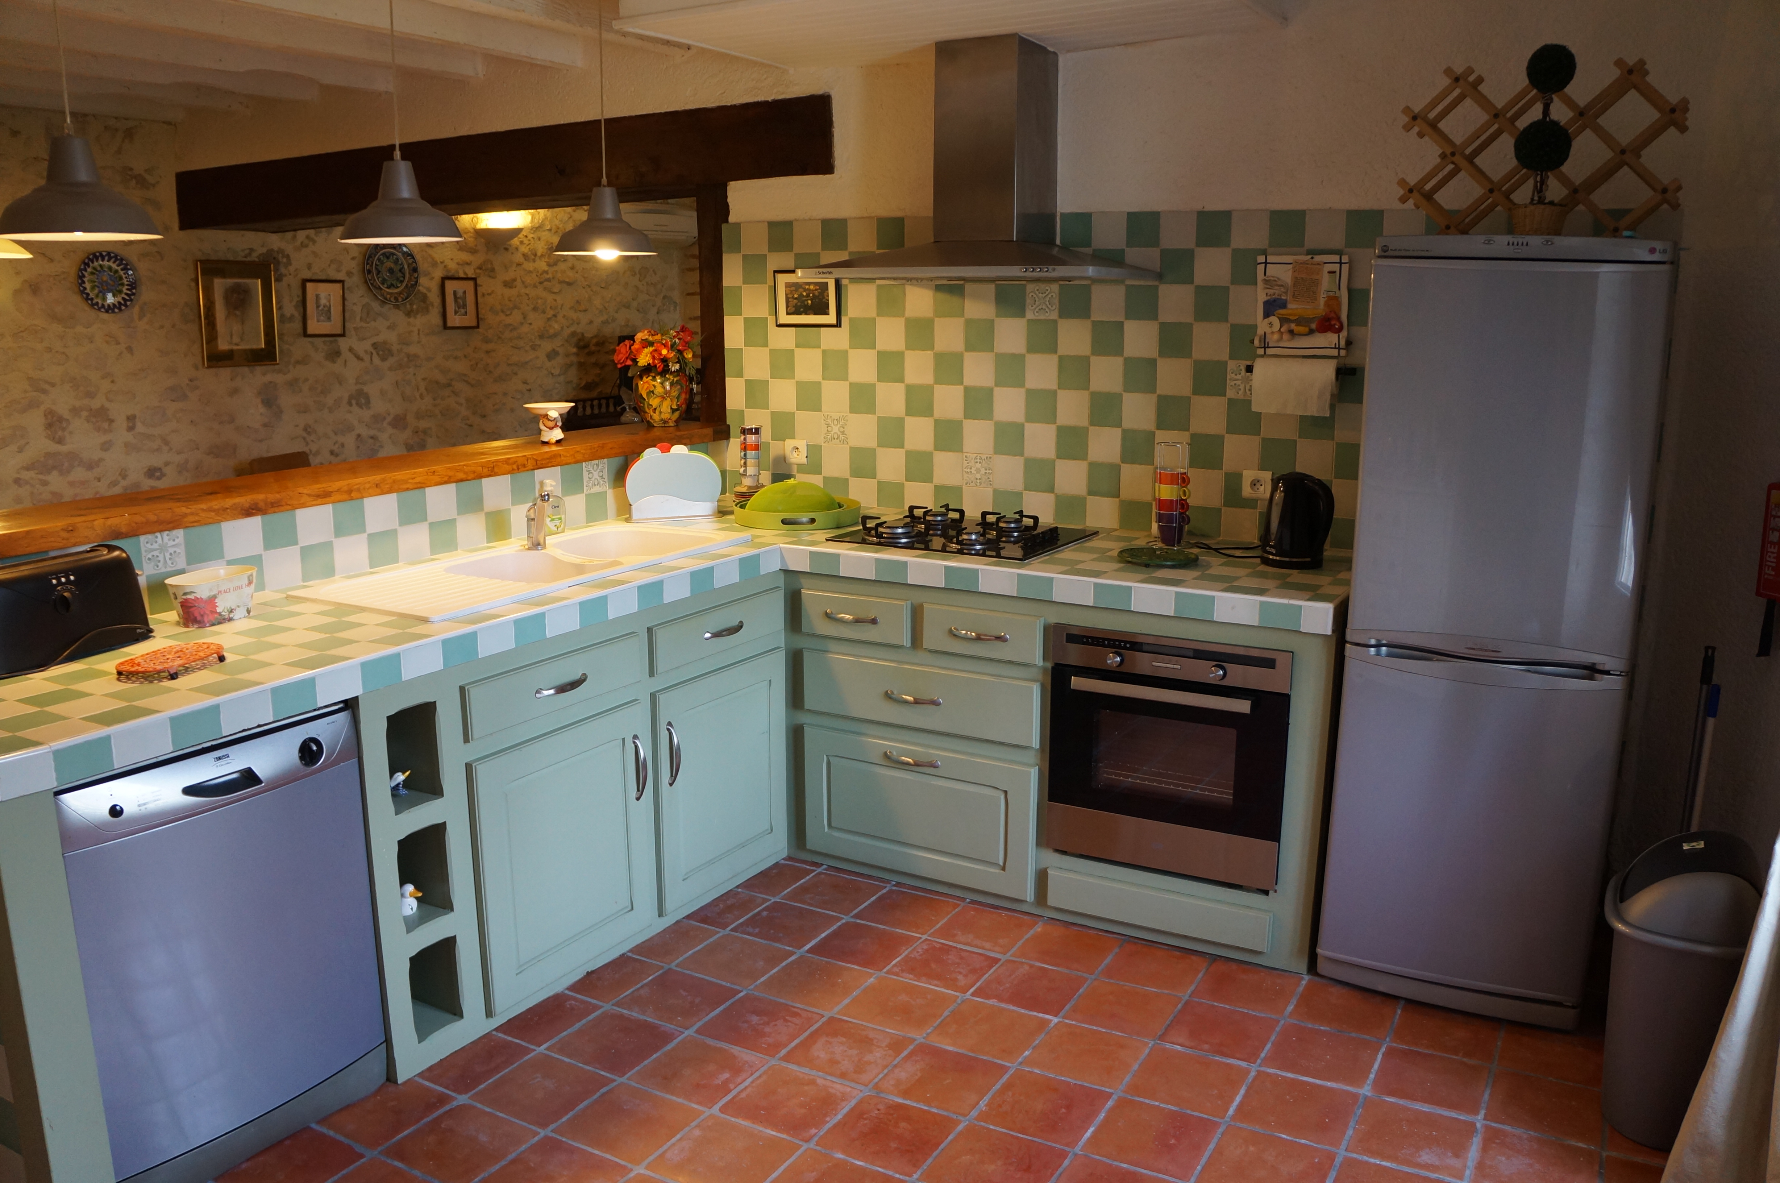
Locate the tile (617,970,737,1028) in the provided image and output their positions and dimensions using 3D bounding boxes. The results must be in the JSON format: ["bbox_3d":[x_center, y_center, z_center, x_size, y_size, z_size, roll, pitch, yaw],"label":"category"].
[{"bbox_3d":[-0.476,0.920,3.005,0.208,0.015,0.208,7,14,28],"label":"tile"}]

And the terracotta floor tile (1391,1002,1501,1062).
[{"bbox_3d":[1.204,0.964,2.900,0.216,0.015,0.216,7,13,28],"label":"terracotta floor tile"}]

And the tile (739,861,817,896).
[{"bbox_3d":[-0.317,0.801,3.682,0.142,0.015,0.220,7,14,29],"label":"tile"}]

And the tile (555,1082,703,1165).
[{"bbox_3d":[-0.499,1.034,2.569,0.216,0.015,0.216,7,13,28],"label":"tile"}]

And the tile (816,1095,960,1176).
[{"bbox_3d":[0.000,1.044,2.548,0.216,0.015,0.216,7,13,28],"label":"tile"}]

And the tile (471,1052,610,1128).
[{"bbox_3d":[-0.702,1.019,2.706,0.209,0.015,0.209,7,13,29],"label":"tile"}]

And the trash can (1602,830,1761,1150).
[{"bbox_3d":[1.476,0.739,2.503,0.300,0.610,0.240,7,13,29],"label":"trash can"}]

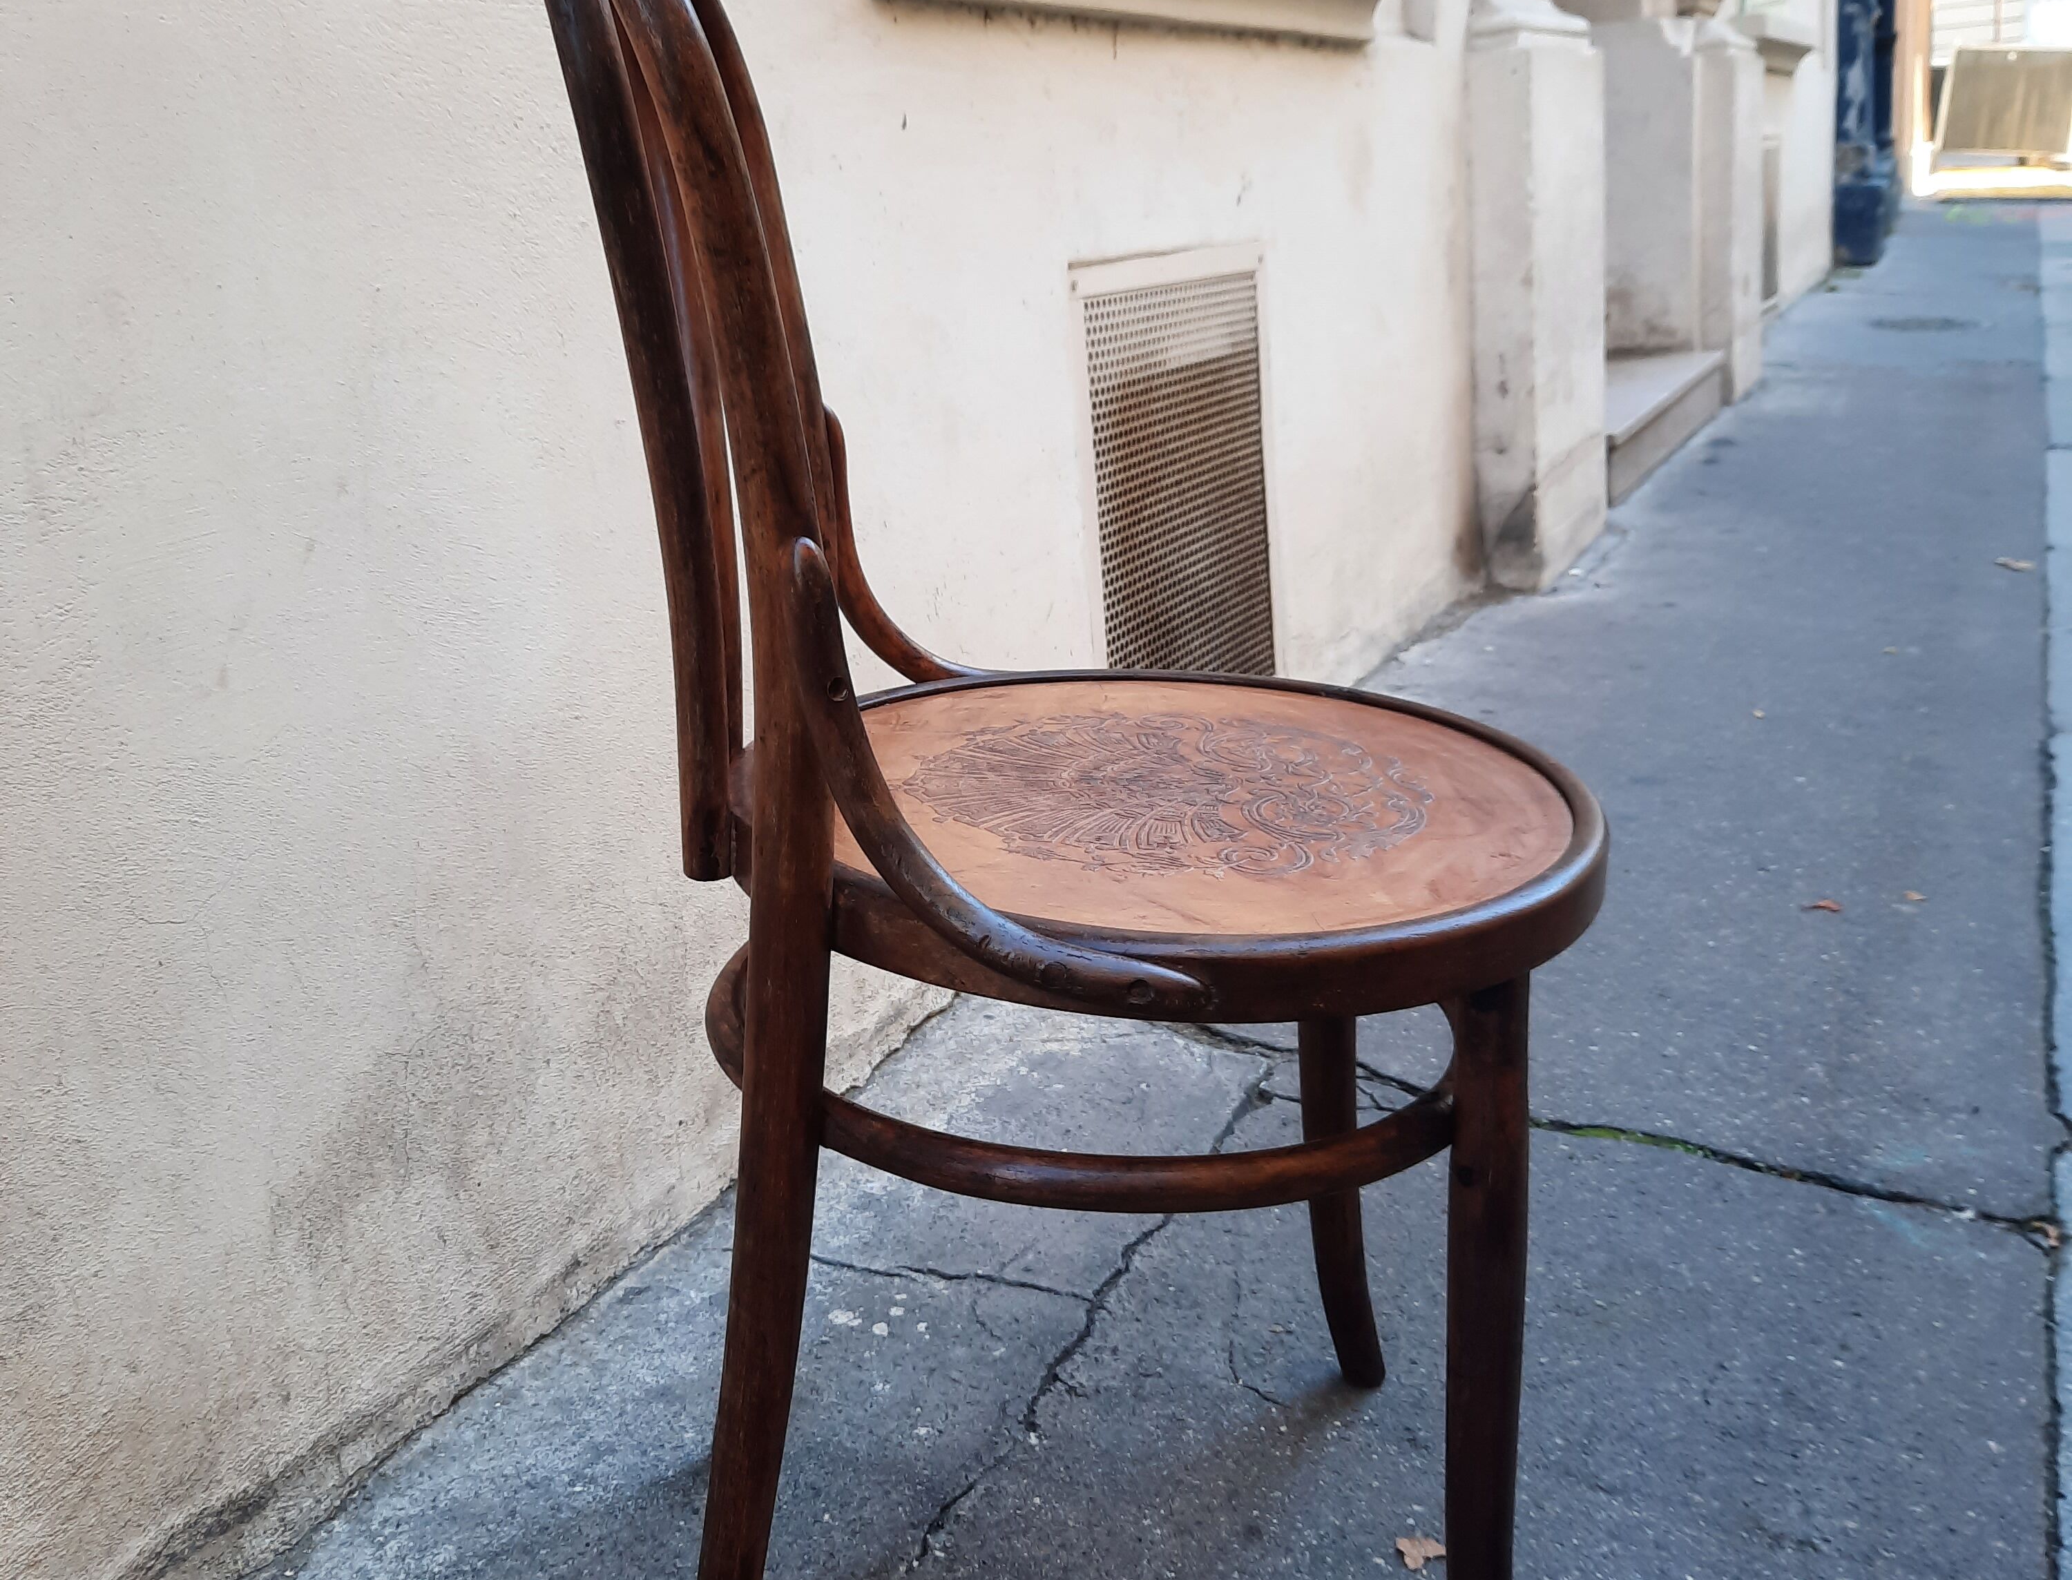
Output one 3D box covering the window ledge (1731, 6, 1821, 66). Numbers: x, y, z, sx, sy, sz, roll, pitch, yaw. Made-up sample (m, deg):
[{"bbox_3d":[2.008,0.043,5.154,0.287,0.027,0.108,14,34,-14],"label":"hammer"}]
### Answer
[{"bbox_3d":[2.230,-2.213,5.984,0.105,0.142,1.350,3,18,27],"label":"window ledge"}]

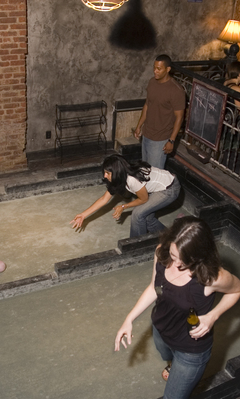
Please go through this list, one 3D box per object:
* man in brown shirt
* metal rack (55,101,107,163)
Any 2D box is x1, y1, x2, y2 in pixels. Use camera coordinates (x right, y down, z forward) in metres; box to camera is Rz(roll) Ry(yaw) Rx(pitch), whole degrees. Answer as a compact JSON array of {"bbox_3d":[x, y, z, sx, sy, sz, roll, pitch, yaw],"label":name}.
[{"bbox_3d":[0.428,-0.728,5.104,0.500,1.750,0.330,27,36,35],"label":"man in brown shirt"},{"bbox_3d":[-0.529,-0.933,6.188,0.670,0.780,0.260,-11,33,-25],"label":"metal rack"}]

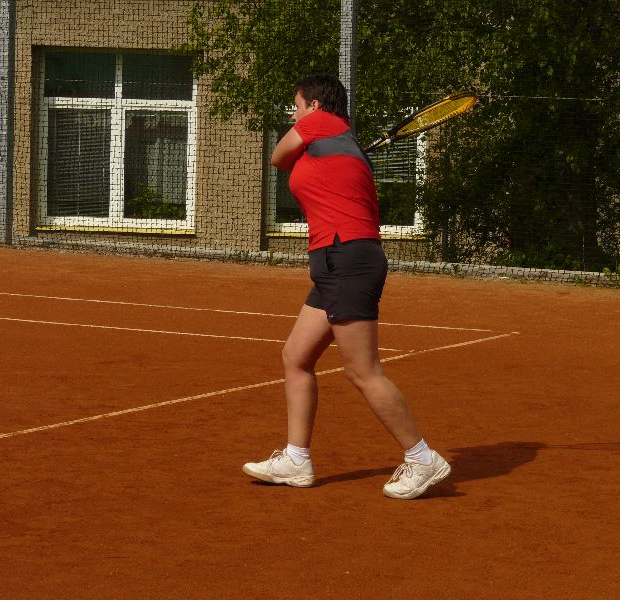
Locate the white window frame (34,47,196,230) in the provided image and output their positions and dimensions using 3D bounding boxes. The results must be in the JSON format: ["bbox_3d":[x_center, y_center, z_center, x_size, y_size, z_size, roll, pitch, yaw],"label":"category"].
[{"bbox_3d":[-1.791,-1.472,26.400,1.480,1.680,0.120,2,5,6],"label":"white window frame"}]

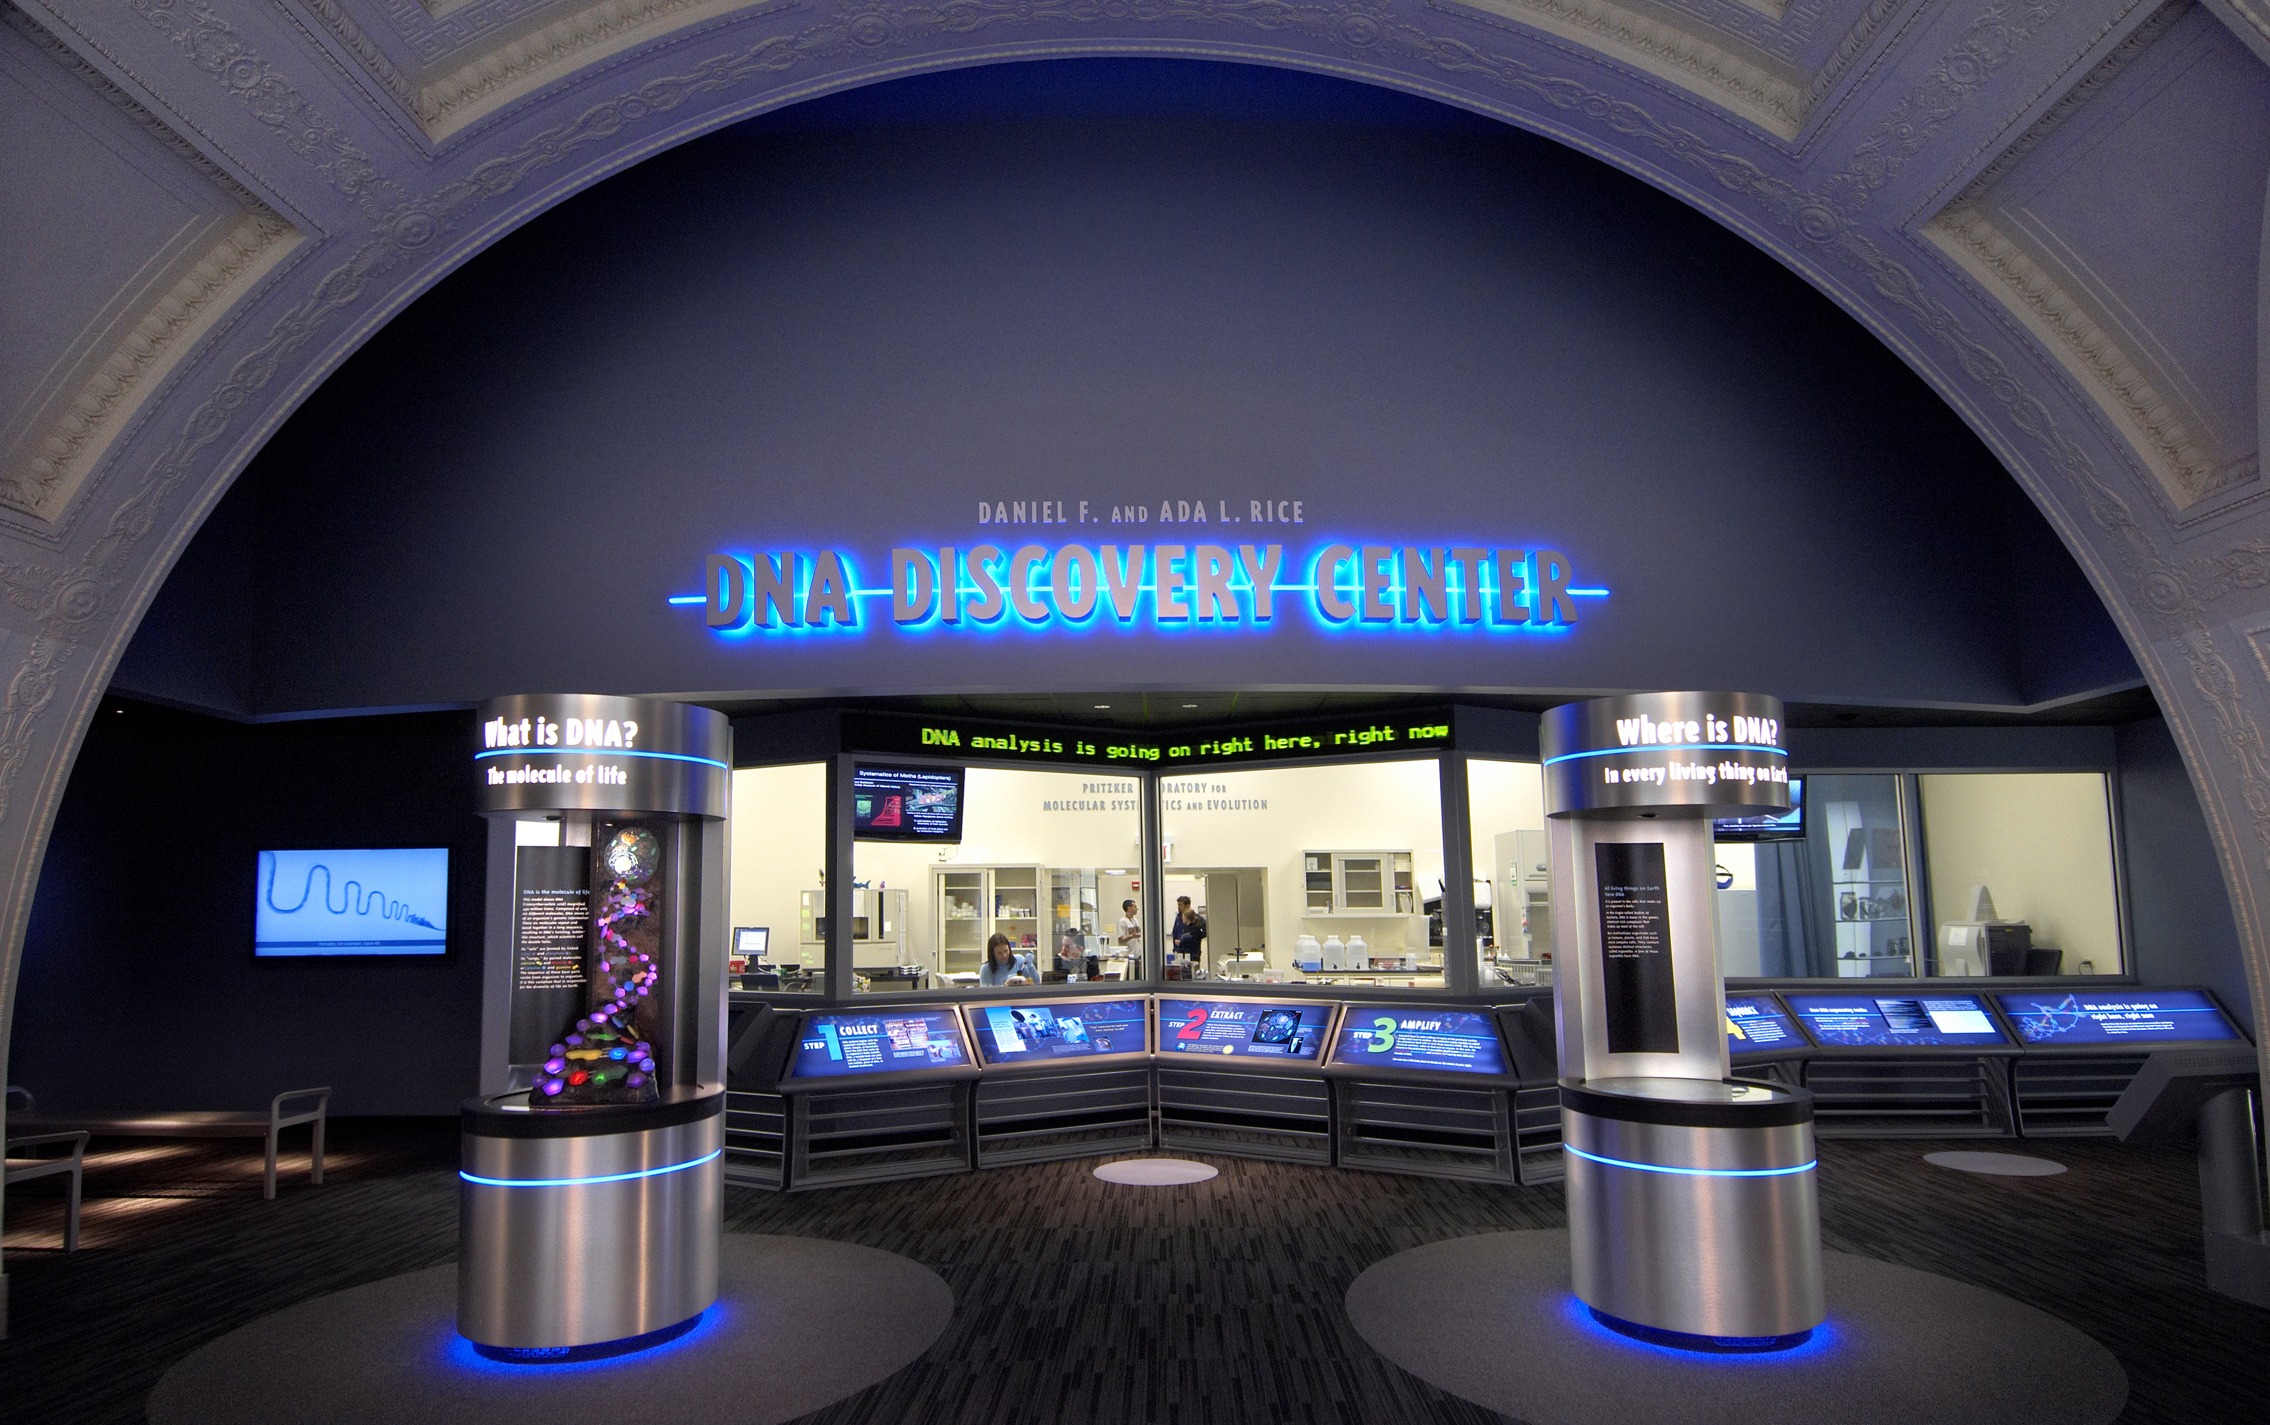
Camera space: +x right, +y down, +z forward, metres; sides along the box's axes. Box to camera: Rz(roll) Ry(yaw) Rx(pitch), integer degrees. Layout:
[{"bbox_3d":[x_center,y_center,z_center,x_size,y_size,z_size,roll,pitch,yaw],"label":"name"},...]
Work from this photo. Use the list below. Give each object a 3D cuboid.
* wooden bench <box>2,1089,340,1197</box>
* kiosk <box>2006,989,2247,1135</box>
[{"bbox_3d":[-5.873,2.573,6.810,1.800,0.580,0.450,-1,-9,0],"label":"wooden bench"},{"bbox_3d":[6.847,2.431,7.975,1.580,0.950,0.500,0,-9,-3],"label":"kiosk"}]

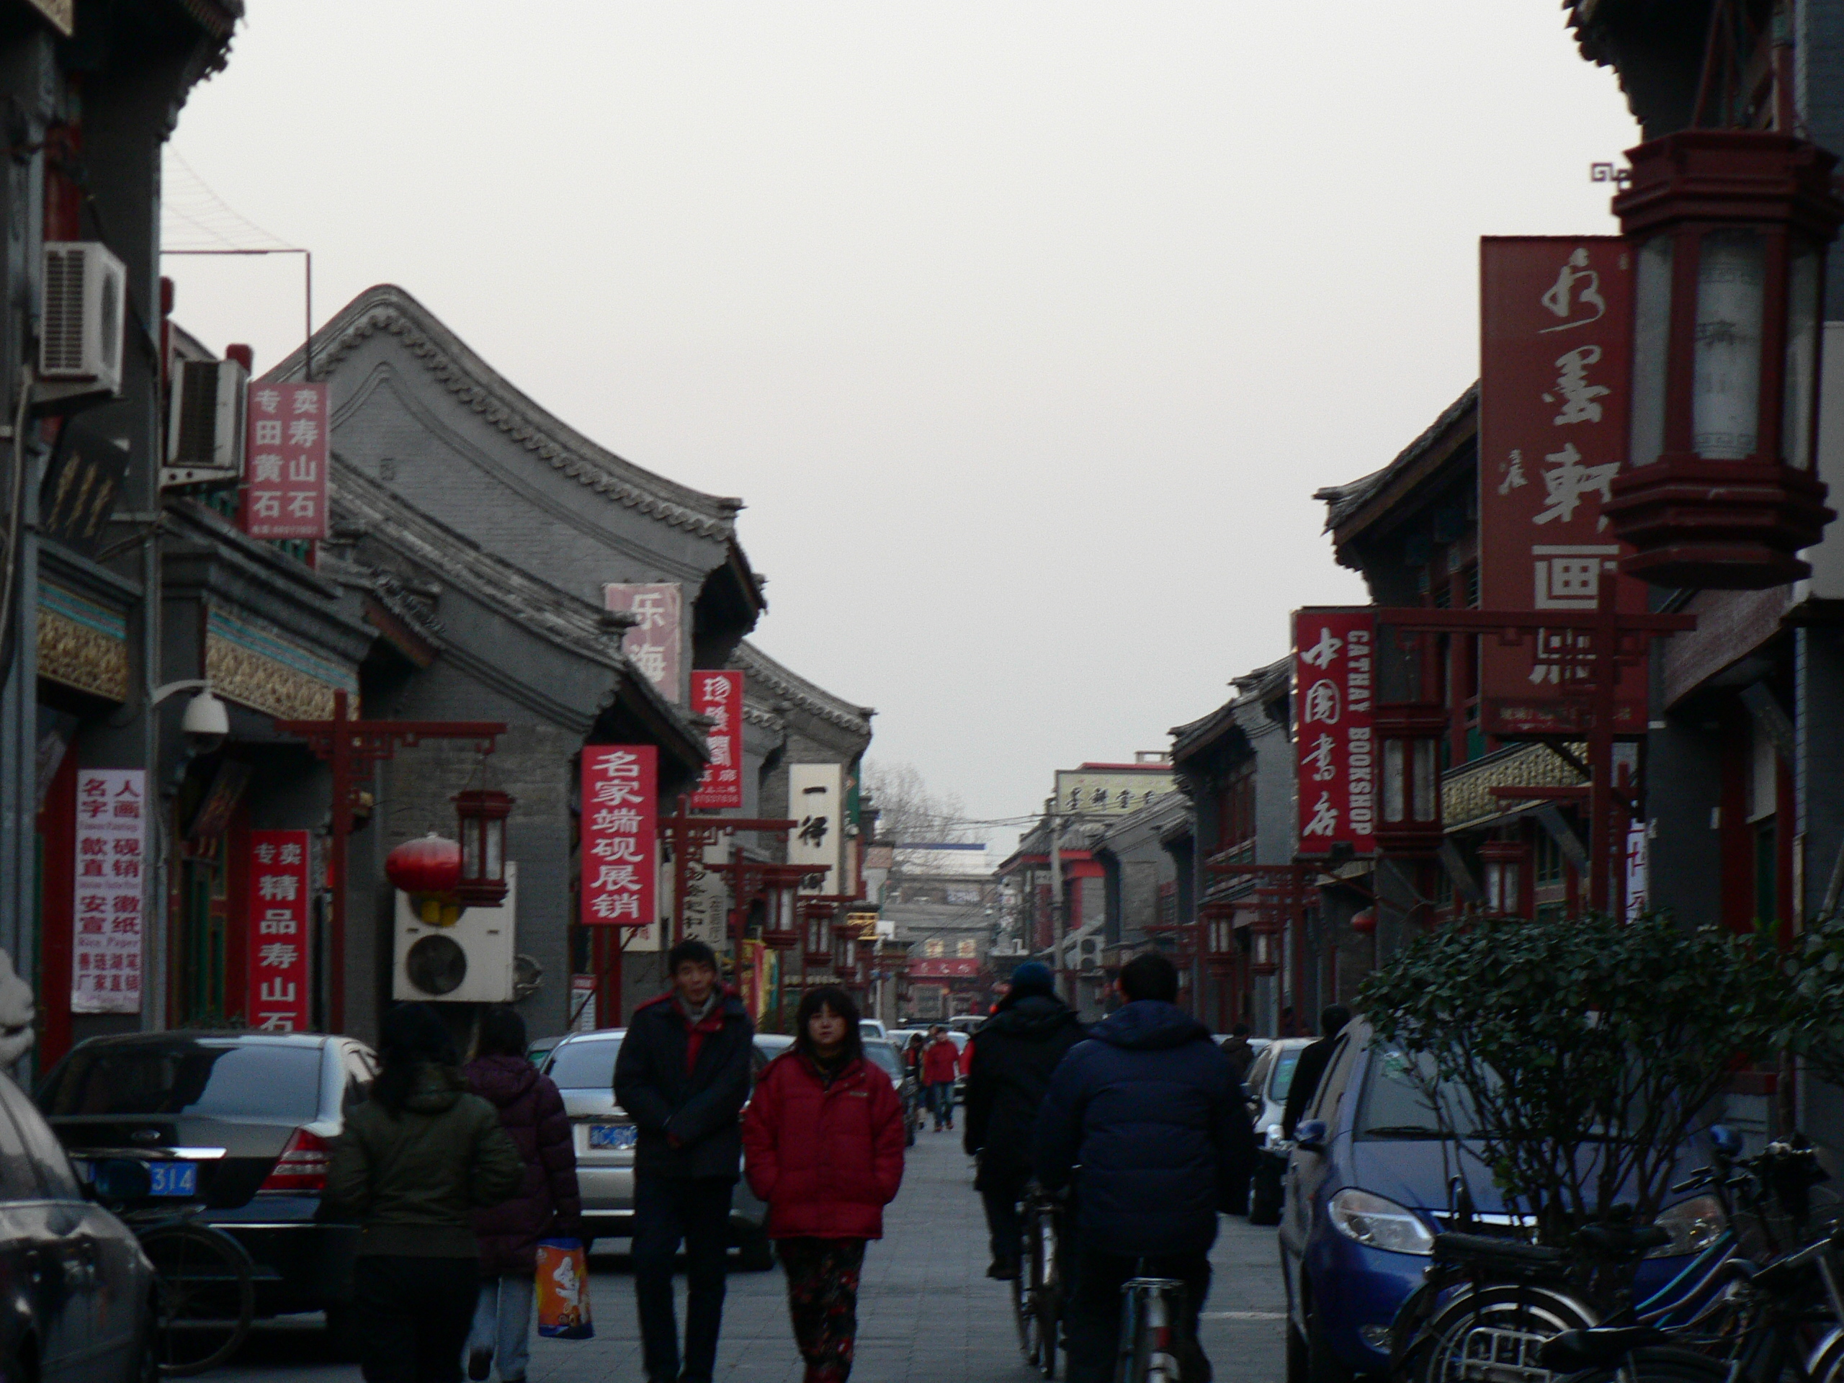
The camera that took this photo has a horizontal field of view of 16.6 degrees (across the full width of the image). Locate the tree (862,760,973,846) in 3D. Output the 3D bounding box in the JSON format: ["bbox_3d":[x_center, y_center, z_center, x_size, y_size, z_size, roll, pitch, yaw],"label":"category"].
[{"bbox_3d":[-0.815,7.275,205.000,6.500,10.500,6.500,0,-3,0],"label":"tree"}]

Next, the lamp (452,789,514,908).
[{"bbox_3d":[-3.223,1.157,46.500,0.450,0.850,0.480,0,-3,0],"label":"lamp"}]

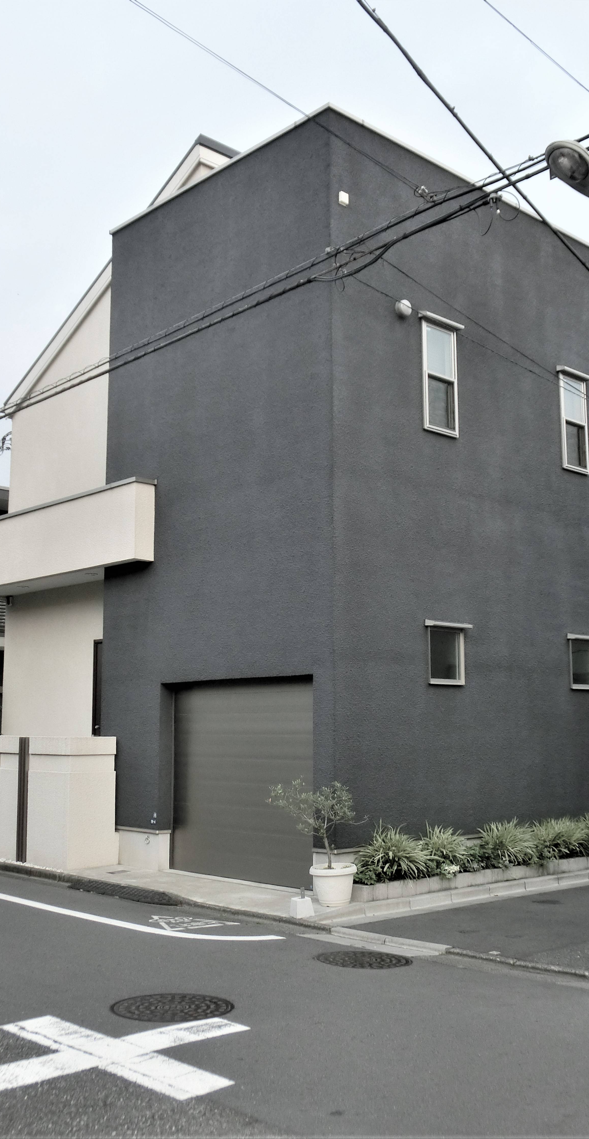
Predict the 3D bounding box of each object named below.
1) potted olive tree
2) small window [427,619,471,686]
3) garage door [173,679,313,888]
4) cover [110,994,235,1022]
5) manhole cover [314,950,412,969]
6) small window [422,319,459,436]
[{"bbox_3d":[0.174,2.382,9.561,0.812,1.086,0.700,0,-8,0],"label":"potted olive tree"},{"bbox_3d":[1.582,0.866,11.167,0.648,0.648,0.140,7,-11,-42],"label":"small window"},{"bbox_3d":[-0.510,2.142,11.078,0.080,1.985,2.410,7,-11,-42],"label":"garage door"},{"bbox_3d":[-0.692,2.510,6.175,0.700,0.040,0.700,0,-8,0],"label":"cover"},{"bbox_3d":[0.499,2.828,7.811,0.700,0.040,0.700,0,-8,0],"label":"manhole cover"},{"bbox_3d":[1.559,-2.028,11.589,0.575,1.210,0.120,7,-11,-42],"label":"small window"}]

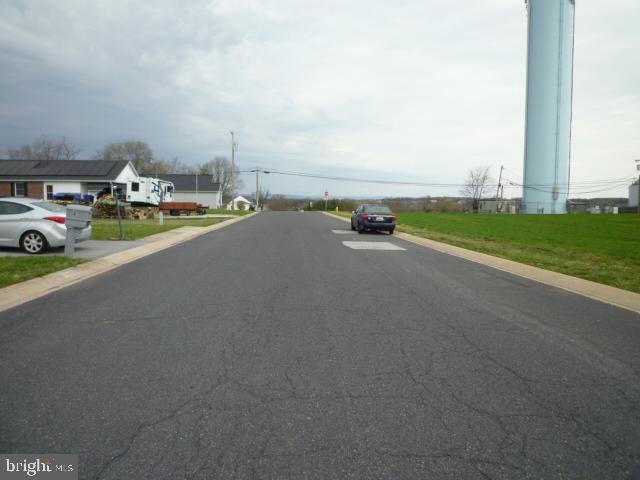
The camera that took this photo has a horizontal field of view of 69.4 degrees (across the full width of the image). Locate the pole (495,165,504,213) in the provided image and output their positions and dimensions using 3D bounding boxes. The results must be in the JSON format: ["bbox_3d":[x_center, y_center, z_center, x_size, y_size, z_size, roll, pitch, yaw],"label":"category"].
[{"bbox_3d":[34.941,-9.945,89.471,0.400,9.200,0.400,3,5,0],"label":"pole"}]

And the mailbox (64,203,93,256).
[{"bbox_3d":[-6.074,-0.228,11.625,0.550,1.300,0.270,0,5,-4],"label":"mailbox"}]

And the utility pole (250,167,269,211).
[{"bbox_3d":[-9.173,-7.541,68.602,0.400,6.500,0.400,0,5,0],"label":"utility pole"}]

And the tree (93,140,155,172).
[{"bbox_3d":[-36.705,-12.656,87.223,11.000,12.800,11.000,0,5,0],"label":"tree"}]

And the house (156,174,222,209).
[{"bbox_3d":[-22.073,-7.596,72.613,14.000,5.200,8.000,0,5,-4],"label":"house"}]

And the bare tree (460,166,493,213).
[{"bbox_3d":[30.301,-9.745,89.489,6.200,9.000,6.000,0,5,0],"label":"bare tree"}]

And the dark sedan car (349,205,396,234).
[{"bbox_3d":[2.594,-1.142,23.742,1.750,1.450,4.500,0,5,-4],"label":"dark sedan car"}]

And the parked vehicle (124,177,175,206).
[{"bbox_3d":[-18.718,-5.200,51.040,2.450,3.100,8.500,0,5,-4],"label":"parked vehicle"}]

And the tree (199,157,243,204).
[{"bbox_3d":[-17.438,-10.234,81.414,7.600,9.000,7.600,0,5,0],"label":"tree"}]

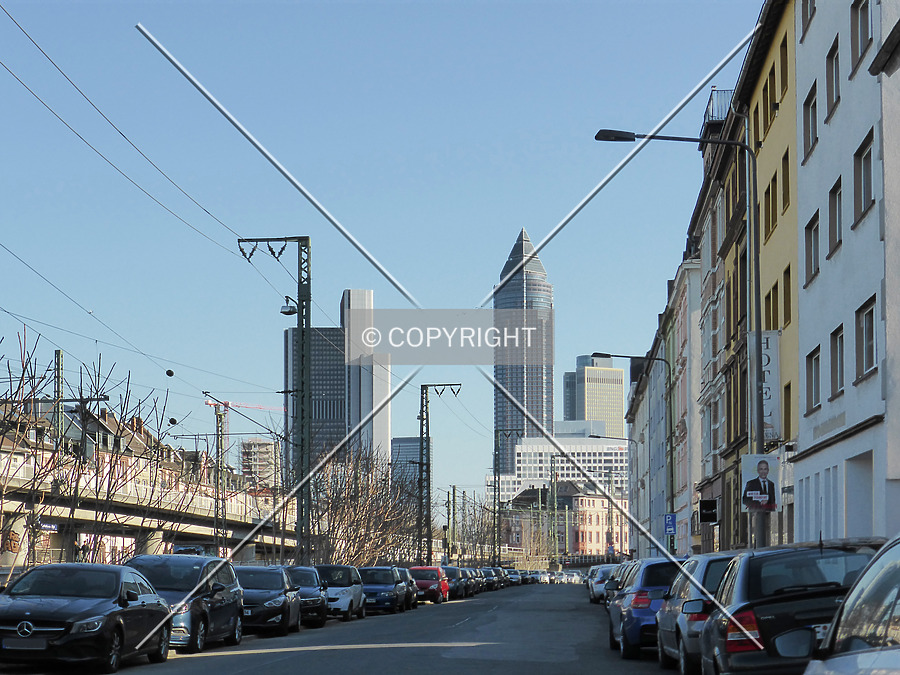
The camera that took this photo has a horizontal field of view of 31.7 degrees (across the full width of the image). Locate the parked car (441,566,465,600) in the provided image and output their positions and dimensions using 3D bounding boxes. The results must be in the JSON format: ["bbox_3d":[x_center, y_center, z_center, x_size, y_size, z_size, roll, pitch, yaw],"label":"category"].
[{"bbox_3d":[-0.250,11.924,77.085,1.780,1.560,4.300,-1,-8,5],"label":"parked car"}]

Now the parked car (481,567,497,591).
[{"bbox_3d":[2.300,16.762,109.729,1.780,1.480,4.300,-1,-8,4],"label":"parked car"}]

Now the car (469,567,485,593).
[{"bbox_3d":[1.100,14.581,94.888,1.780,1.480,4.300,-1,-8,4],"label":"car"}]

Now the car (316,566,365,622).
[{"bbox_3d":[-3.350,7.209,44.929,1.560,1.540,2.700,-1,-8,6],"label":"car"}]

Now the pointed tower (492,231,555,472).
[{"bbox_3d":[56.139,44.462,1184.654,43.000,257.000,43.000,0,-8,3],"label":"pointed tower"}]

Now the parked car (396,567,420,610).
[{"bbox_3d":[-2.130,8.959,56.599,1.750,1.470,4.250,-1,-8,5],"label":"parked car"}]

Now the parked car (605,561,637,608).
[{"bbox_3d":[5.238,6.973,44.314,1.780,1.480,4.350,-1,-8,5],"label":"parked car"}]

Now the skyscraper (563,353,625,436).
[{"bbox_3d":[132.000,114.850,1448.695,42.000,200.000,42.000,3,-9,-22],"label":"skyscraper"}]

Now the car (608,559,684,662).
[{"bbox_3d":[3.308,3.910,23.192,1.770,1.420,4.330,-1,-8,4],"label":"car"}]

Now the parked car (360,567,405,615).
[{"bbox_3d":[-2.488,8.328,52.481,1.770,1.490,4.450,-1,-8,5],"label":"parked car"}]

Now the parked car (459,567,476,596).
[{"bbox_3d":[0.300,12.910,83.375,1.780,1.480,4.350,-1,-8,5],"label":"parked car"}]

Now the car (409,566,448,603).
[{"bbox_3d":[-1.030,10.559,67.691,1.710,1.530,3.950,-1,-8,5],"label":"car"}]

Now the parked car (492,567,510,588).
[{"bbox_3d":[3.059,17.558,116.017,1.810,1.580,4.500,-1,-8,5],"label":"parked car"}]

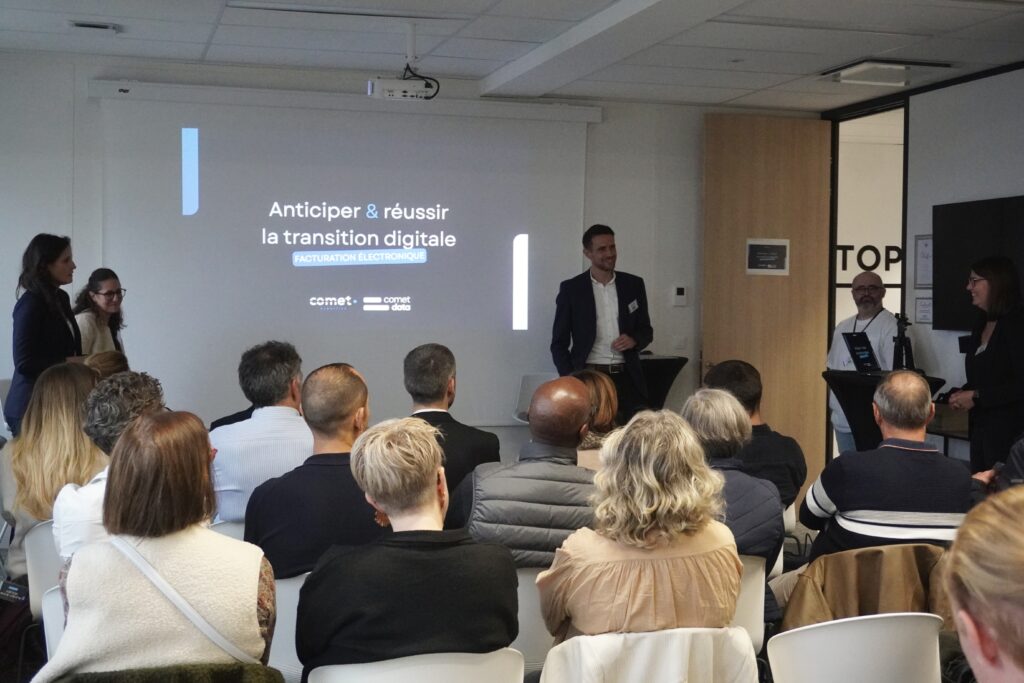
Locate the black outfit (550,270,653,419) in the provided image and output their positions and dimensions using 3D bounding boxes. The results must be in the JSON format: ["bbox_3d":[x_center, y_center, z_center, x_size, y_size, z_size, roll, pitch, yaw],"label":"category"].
[{"bbox_3d":[0.476,0.375,6.500,0.520,1.530,0.310,0,3,-5],"label":"black outfit"}]

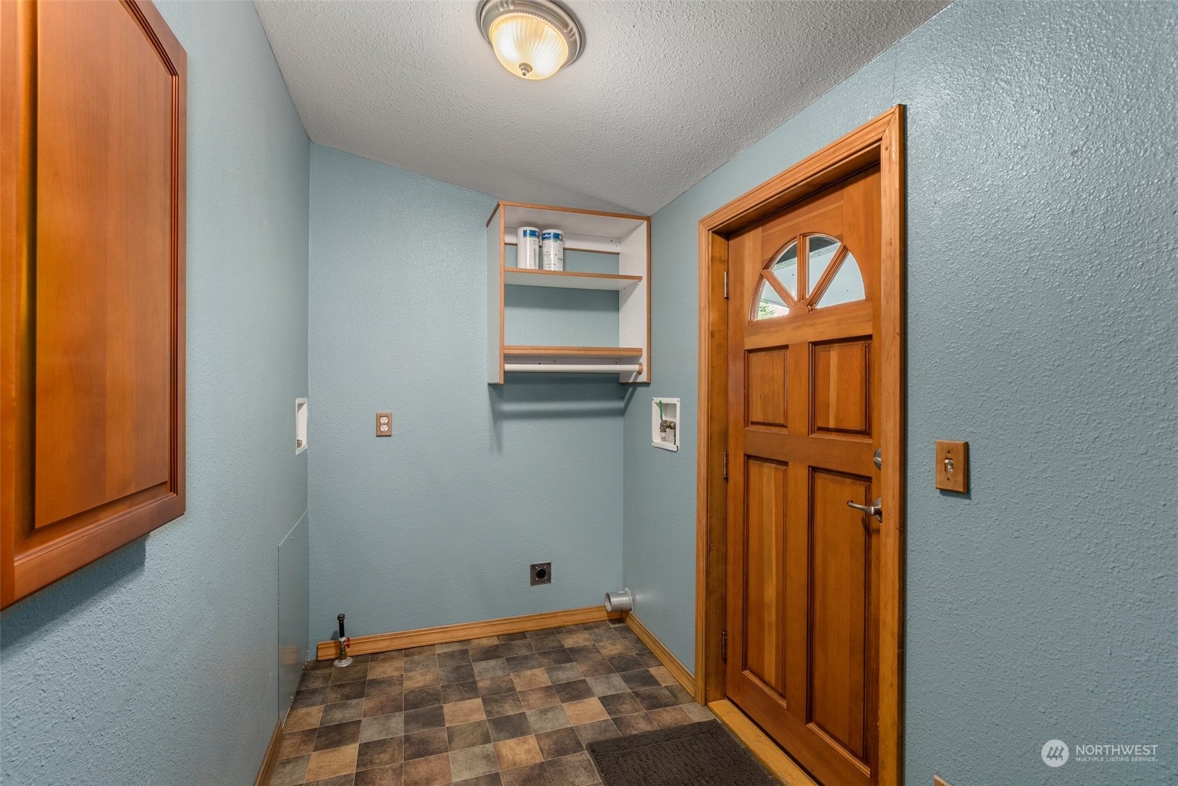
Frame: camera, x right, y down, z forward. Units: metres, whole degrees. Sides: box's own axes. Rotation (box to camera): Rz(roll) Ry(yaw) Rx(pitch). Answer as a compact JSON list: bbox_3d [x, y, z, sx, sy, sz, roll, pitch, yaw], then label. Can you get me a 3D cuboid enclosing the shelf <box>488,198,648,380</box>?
[{"bbox_3d":[-0.108,-0.463,2.682,0.753,0.826,0.370,0,0,-19],"label":"shelf"}]

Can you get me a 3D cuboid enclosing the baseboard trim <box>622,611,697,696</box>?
[{"bbox_3d":[0.322,1.234,2.580,0.014,0.087,0.836,0,0,-19],"label":"baseboard trim"}]

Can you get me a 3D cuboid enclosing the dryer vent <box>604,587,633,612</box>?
[{"bbox_3d":[0.163,1.149,2.885,0.121,0.124,0.124,0,0,-19],"label":"dryer vent"}]

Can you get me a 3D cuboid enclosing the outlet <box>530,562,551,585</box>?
[{"bbox_3d":[-0.260,0.978,2.826,0.115,0.115,0.012,0,0,-19],"label":"outlet"}]

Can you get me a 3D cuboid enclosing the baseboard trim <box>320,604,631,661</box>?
[{"bbox_3d":[-0.545,1.232,2.730,1.557,0.087,0.014,0,0,-19],"label":"baseboard trim"}]

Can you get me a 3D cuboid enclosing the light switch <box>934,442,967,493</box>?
[{"bbox_3d":[0.800,0.161,1.156,0.012,0.113,0.071,0,0,-19],"label":"light switch"}]

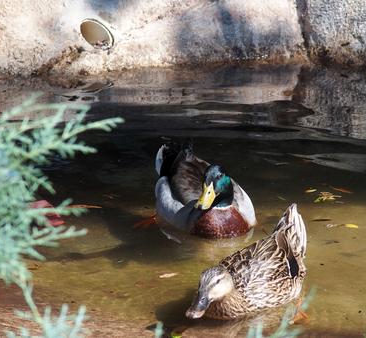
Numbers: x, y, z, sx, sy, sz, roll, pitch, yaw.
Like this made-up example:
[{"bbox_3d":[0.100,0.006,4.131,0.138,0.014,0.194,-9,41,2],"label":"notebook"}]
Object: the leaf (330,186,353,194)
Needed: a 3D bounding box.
[{"bbox_3d":[0.272,0.037,6.654,0.041,0.005,0.012,9,18,31],"label":"leaf"}]

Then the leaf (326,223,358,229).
[{"bbox_3d":[0.264,0.094,6.443,0.052,0.006,0.017,1,15,5],"label":"leaf"}]

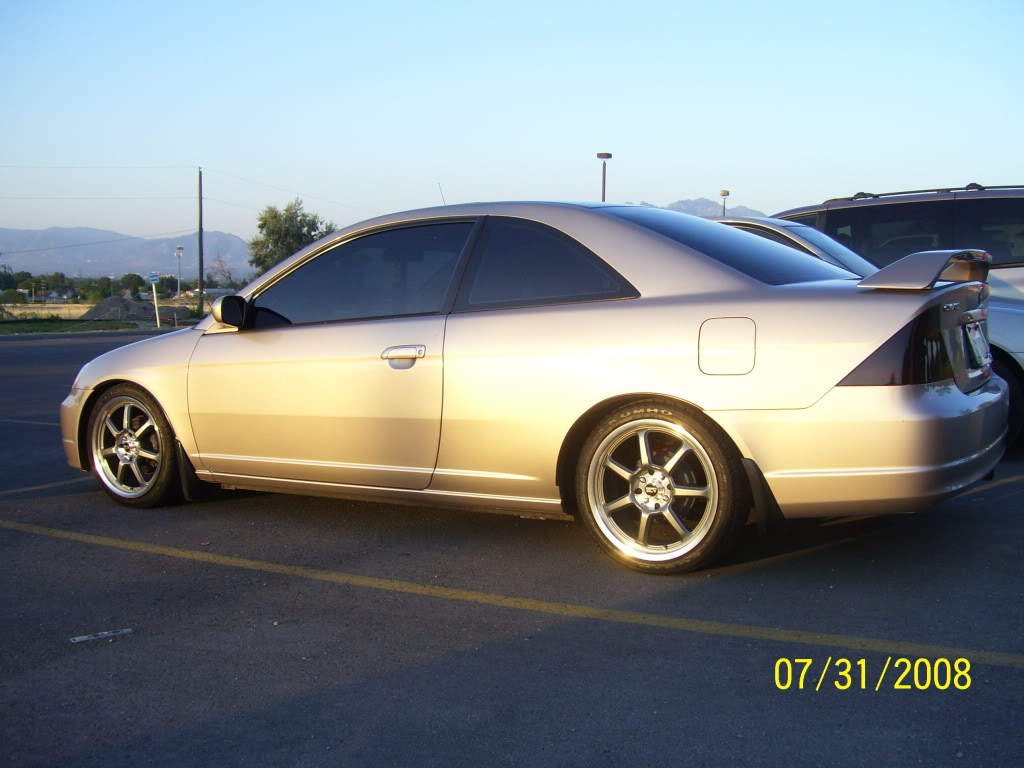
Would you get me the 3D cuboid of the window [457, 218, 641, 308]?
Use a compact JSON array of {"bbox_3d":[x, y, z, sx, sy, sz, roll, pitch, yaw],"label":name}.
[{"bbox_3d":[0.150,-0.446,3.900,0.760,0.400,0.070,2,-18,32],"label":"window"}]

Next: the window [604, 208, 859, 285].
[{"bbox_3d":[0.870,-0.548,4.229,0.860,0.110,1.200,26,18,28],"label":"window"}]

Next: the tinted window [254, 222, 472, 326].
[{"bbox_3d":[-0.617,-0.433,4.381,1.000,0.440,0.070,2,-18,32],"label":"tinted window"}]

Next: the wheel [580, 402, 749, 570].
[{"bbox_3d":[0.510,0.341,3.679,0.598,0.598,0.210,2,6,32],"label":"wheel"}]

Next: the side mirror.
[{"bbox_3d":[-1.168,-0.300,4.506,0.115,0.130,0.185,2,6,32],"label":"side mirror"}]

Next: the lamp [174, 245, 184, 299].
[{"bbox_3d":[-39.552,-13.243,130.000,0.900,6.500,0.900,-1,5,0],"label":"lamp"}]

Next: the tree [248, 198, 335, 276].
[{"bbox_3d":[-15.898,-9.758,80.000,6.400,7.500,6.200,-1,5,0],"label":"tree"}]

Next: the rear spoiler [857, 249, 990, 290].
[{"bbox_3d":[1.520,-0.401,3.832,0.320,0.135,1.140,2,6,32],"label":"rear spoiler"}]

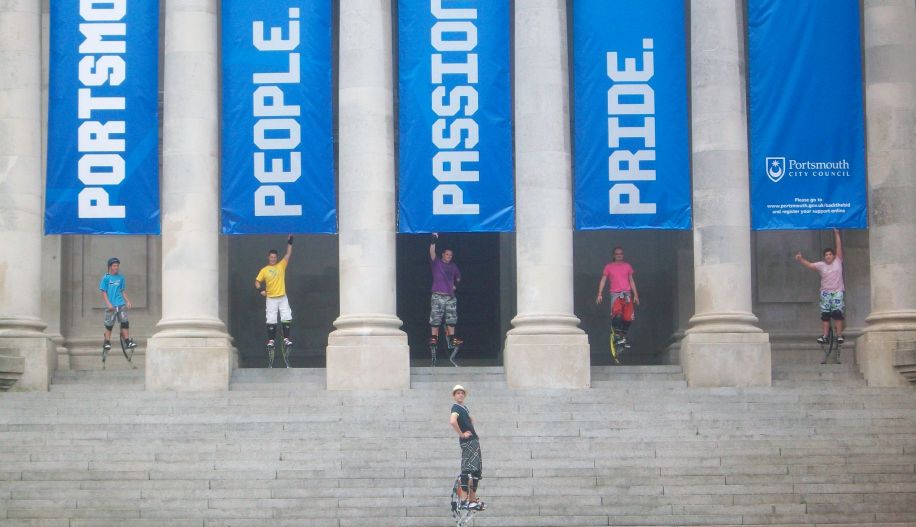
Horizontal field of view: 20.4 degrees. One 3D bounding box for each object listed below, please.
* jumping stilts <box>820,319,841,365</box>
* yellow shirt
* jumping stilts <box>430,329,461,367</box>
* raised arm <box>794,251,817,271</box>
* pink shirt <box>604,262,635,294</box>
[{"bbox_3d":[6.828,1.419,46.500,0.450,0.880,0.450,-2,-5,11],"label":"jumping stilts"},{"bbox_3d":[-3.257,0.263,44.600,0.560,0.700,0.280,-1,-7,4],"label":"yellow shirt"},{"bbox_3d":[-0.210,1.436,44.500,0.480,0.770,0.380,2,-7,-24],"label":"jumping stilts"},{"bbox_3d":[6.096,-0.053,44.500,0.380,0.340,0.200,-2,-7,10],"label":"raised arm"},{"bbox_3d":[2.818,0.246,44.600,0.570,0.540,0.270,0,-7,-2],"label":"pink shirt"}]

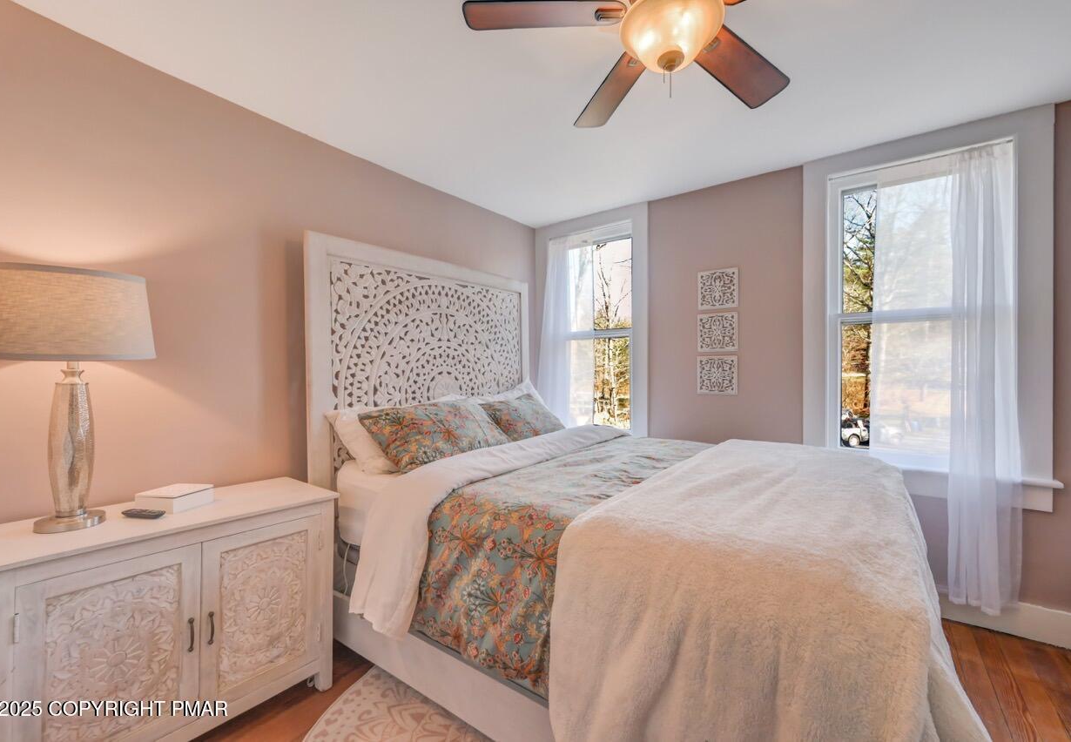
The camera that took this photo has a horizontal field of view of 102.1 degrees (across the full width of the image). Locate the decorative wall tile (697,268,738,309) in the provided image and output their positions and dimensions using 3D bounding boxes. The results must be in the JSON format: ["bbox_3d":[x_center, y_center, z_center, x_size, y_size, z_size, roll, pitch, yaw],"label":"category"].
[{"bbox_3d":[1.109,-0.495,2.631,0.231,0.234,0.016,0,0,38],"label":"decorative wall tile"}]

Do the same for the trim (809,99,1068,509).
[{"bbox_3d":[1.798,-0.263,2.076,0.945,1.693,0.090,0,0,38],"label":"trim"}]

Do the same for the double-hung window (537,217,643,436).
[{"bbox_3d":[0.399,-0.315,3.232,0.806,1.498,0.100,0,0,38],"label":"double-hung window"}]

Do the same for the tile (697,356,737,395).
[{"bbox_3d":[1.104,0.026,2.629,0.231,0.233,0.016,0,0,38],"label":"tile"}]

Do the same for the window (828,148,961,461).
[{"bbox_3d":[1.834,-0.289,2.118,0.665,1.457,0.100,0,0,38],"label":"window"}]

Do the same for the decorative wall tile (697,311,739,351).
[{"bbox_3d":[1.107,-0.232,2.630,0.231,0.233,0.016,0,0,38],"label":"decorative wall tile"}]

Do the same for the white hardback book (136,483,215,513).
[{"bbox_3d":[-1.213,0.429,1.464,0.145,0.052,0.150,1,0,6],"label":"white hardback book"}]

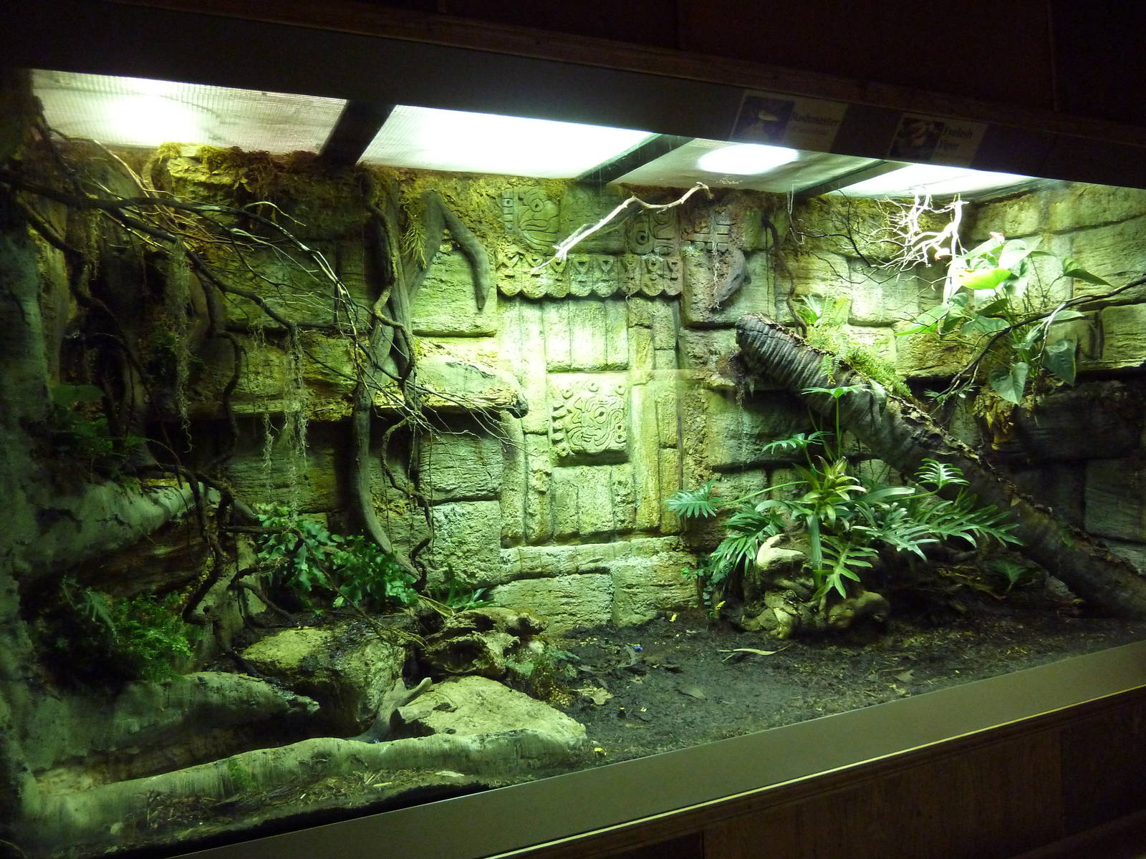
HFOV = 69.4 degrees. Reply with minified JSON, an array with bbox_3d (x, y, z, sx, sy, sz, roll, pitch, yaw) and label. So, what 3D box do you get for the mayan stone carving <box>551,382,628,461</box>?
[{"bbox_3d":[0.049,-0.024,2.450,0.228,0.232,0.045,-3,3,-21],"label":"mayan stone carving"}]

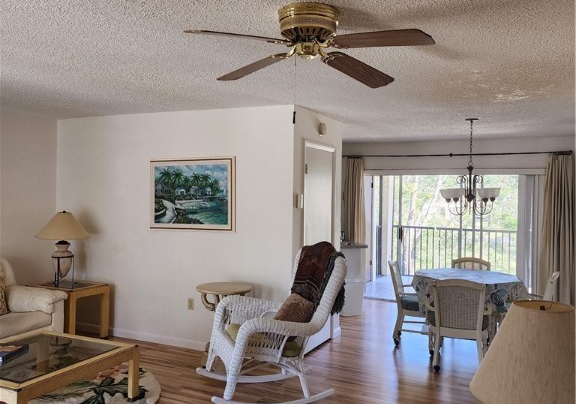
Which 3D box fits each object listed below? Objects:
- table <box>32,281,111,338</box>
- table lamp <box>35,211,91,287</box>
[{"bbox_3d":[-2.348,1.173,5.455,0.690,0.570,0.500,1,1,24],"label":"table"},{"bbox_3d":[-2.366,0.488,5.413,0.600,0.800,0.600,1,1,24],"label":"table lamp"}]

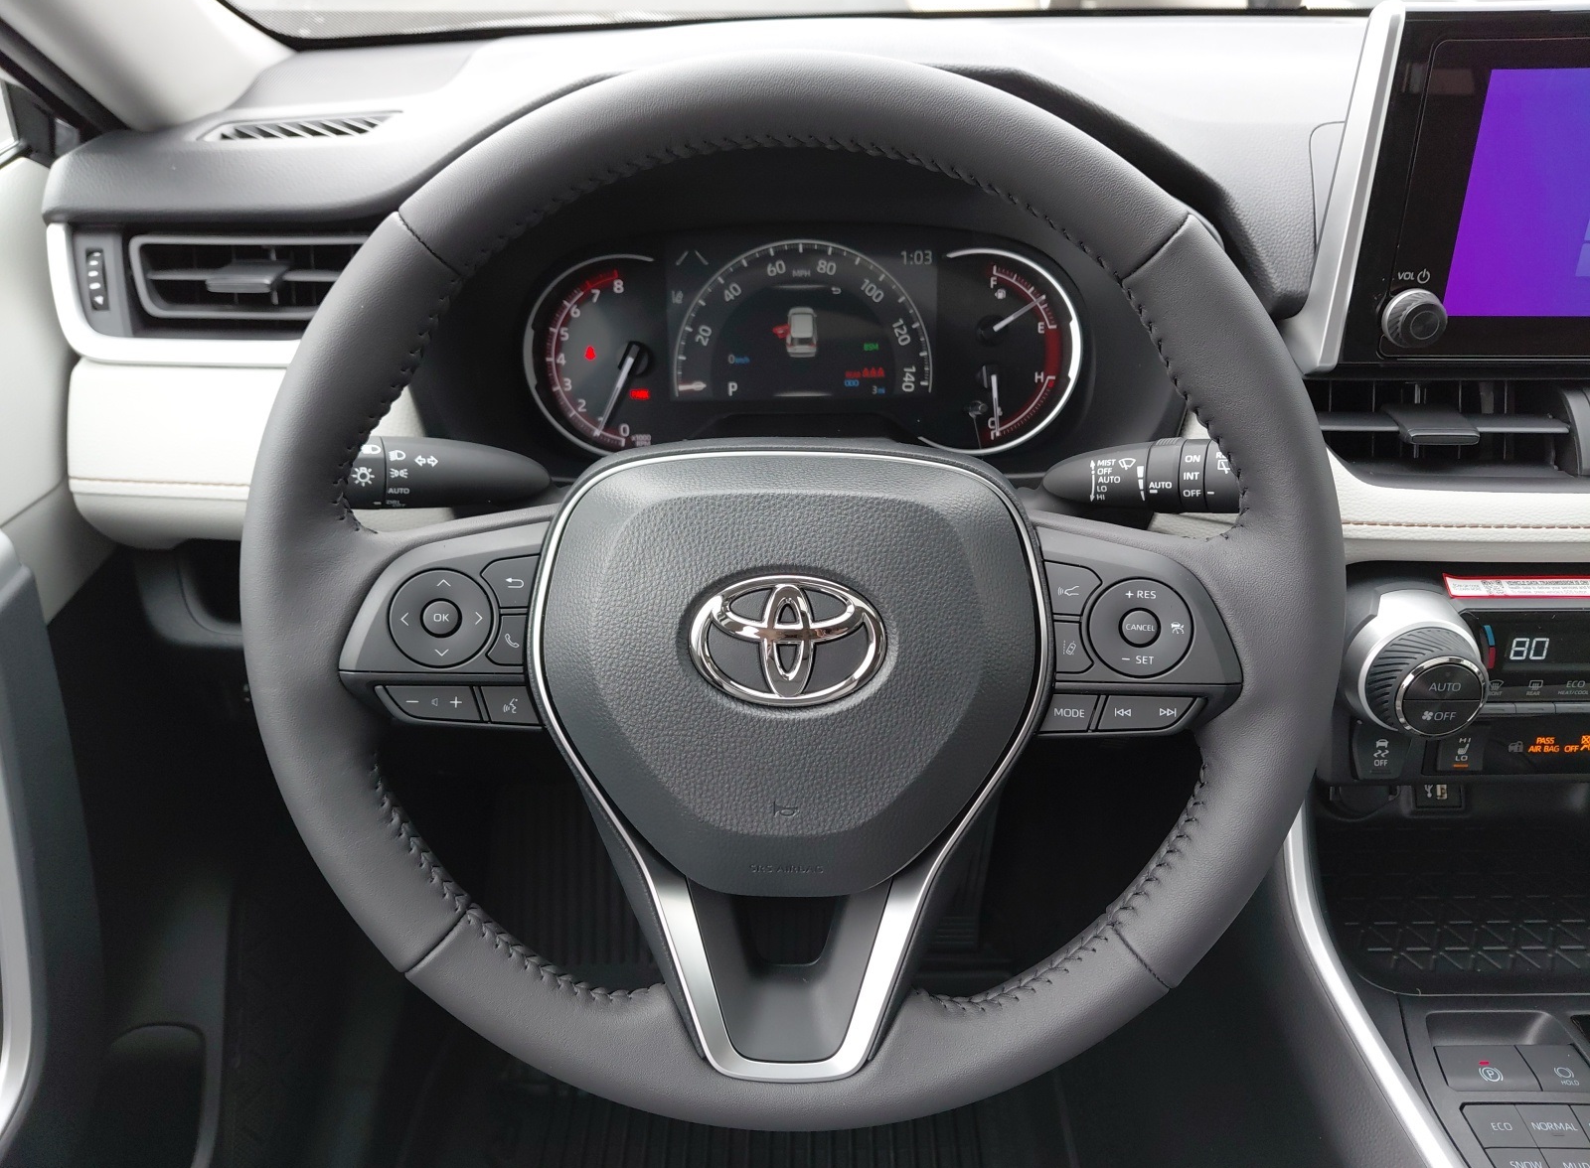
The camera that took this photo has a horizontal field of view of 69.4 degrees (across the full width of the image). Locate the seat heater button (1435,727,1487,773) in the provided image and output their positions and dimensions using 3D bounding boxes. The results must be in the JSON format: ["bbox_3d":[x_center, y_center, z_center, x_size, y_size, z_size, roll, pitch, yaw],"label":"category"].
[{"bbox_3d":[0.314,0.077,0.545,0.024,0.025,0.010,0,24,0],"label":"seat heater button"}]

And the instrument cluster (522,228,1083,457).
[{"bbox_3d":[0.005,-0.139,0.662,0.314,0.128,0.042,0,11,0],"label":"instrument cluster"}]

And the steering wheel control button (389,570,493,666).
[{"bbox_3d":[-0.121,0.011,0.395,0.036,0.035,0.010,0,12,0],"label":"steering wheel control button"}]

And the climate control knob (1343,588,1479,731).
[{"bbox_3d":[0.282,0.043,0.516,0.060,0.061,0.036,0,24,0],"label":"climate control knob"}]

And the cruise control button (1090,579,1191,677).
[{"bbox_3d":[0.121,0.016,0.402,0.035,0.034,0.008,0,13,0],"label":"cruise control button"}]

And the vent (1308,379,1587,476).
[{"bbox_3d":[0.309,-0.075,0.552,0.132,0.042,0.038,0,20,0],"label":"vent"}]

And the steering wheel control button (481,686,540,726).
[{"bbox_3d":[-0.101,0.043,0.408,0.020,0.014,0.006,0,15,0],"label":"steering wheel control button"}]

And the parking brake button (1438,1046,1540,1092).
[{"bbox_3d":[0.323,0.226,0.535,0.039,0.009,0.021,0,37,0],"label":"parking brake button"}]

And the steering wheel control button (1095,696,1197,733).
[{"bbox_3d":[0.123,0.045,0.407,0.035,0.014,0.008,0,12,0],"label":"steering wheel control button"}]

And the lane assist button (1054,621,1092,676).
[{"bbox_3d":[0.096,0.021,0.396,0.013,0.019,0.008,0,12,0],"label":"lane assist button"}]

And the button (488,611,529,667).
[{"bbox_3d":[-0.100,0.019,0.401,0.013,0.020,0.006,0,13,0],"label":"button"}]

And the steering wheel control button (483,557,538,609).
[{"bbox_3d":[-0.099,-0.001,0.398,0.019,0.018,0.006,0,13,0],"label":"steering wheel control button"}]

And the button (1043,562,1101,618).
[{"bbox_3d":[0.094,0.002,0.392,0.019,0.019,0.008,0,12,0],"label":"button"}]

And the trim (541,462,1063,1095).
[{"bbox_3d":[-0.002,0.067,0.407,0.183,0.229,0.036,0,12,0],"label":"trim"}]

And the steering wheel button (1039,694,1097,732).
[{"bbox_3d":[0.097,0.045,0.407,0.021,0.015,0.008,0,12,0],"label":"steering wheel button"}]

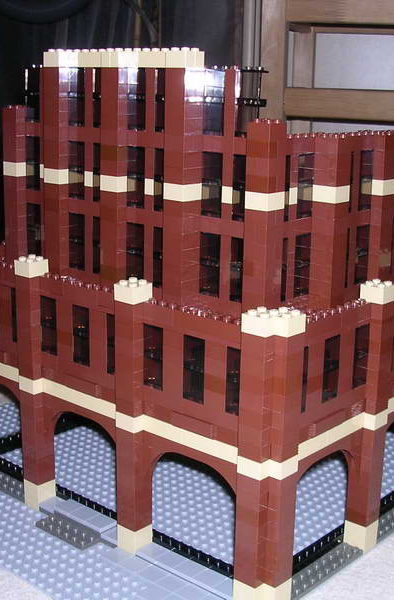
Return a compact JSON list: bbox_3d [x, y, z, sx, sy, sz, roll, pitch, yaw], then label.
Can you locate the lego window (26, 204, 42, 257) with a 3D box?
[{"bbox_3d":[-0.115,-0.052,0.644,0.016,0.038,0.008,13,19,40],"label":"lego window"}]

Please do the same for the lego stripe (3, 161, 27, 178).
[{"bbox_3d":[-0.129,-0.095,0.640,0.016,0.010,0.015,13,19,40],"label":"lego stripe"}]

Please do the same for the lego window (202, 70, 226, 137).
[{"bbox_3d":[0.012,-0.115,0.512,0.016,0.038,0.007,13,18,40],"label":"lego window"}]

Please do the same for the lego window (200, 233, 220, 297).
[{"bbox_3d":[0.010,-0.022,0.535,0.016,0.038,0.007,13,18,40],"label":"lego window"}]

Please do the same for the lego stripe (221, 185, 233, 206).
[{"bbox_3d":[0.020,-0.062,0.518,0.008,0.010,0.008,13,19,40],"label":"lego stripe"}]

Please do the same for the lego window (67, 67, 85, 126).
[{"bbox_3d":[-0.077,-0.133,0.577,0.016,0.038,0.007,13,18,40],"label":"lego window"}]

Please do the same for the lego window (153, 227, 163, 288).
[{"bbox_3d":[-0.019,-0.026,0.551,0.016,0.038,0.008,13,19,40],"label":"lego window"}]

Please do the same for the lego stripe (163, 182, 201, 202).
[{"bbox_3d":[-0.009,-0.065,0.527,0.016,0.010,0.016,13,19,40],"label":"lego stripe"}]

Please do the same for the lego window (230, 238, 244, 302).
[{"bbox_3d":[0.029,-0.018,0.521,0.016,0.038,0.008,13,19,40],"label":"lego window"}]

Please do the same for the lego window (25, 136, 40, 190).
[{"bbox_3d":[-0.115,-0.098,0.631,0.016,0.038,0.007,13,18,40],"label":"lego window"}]

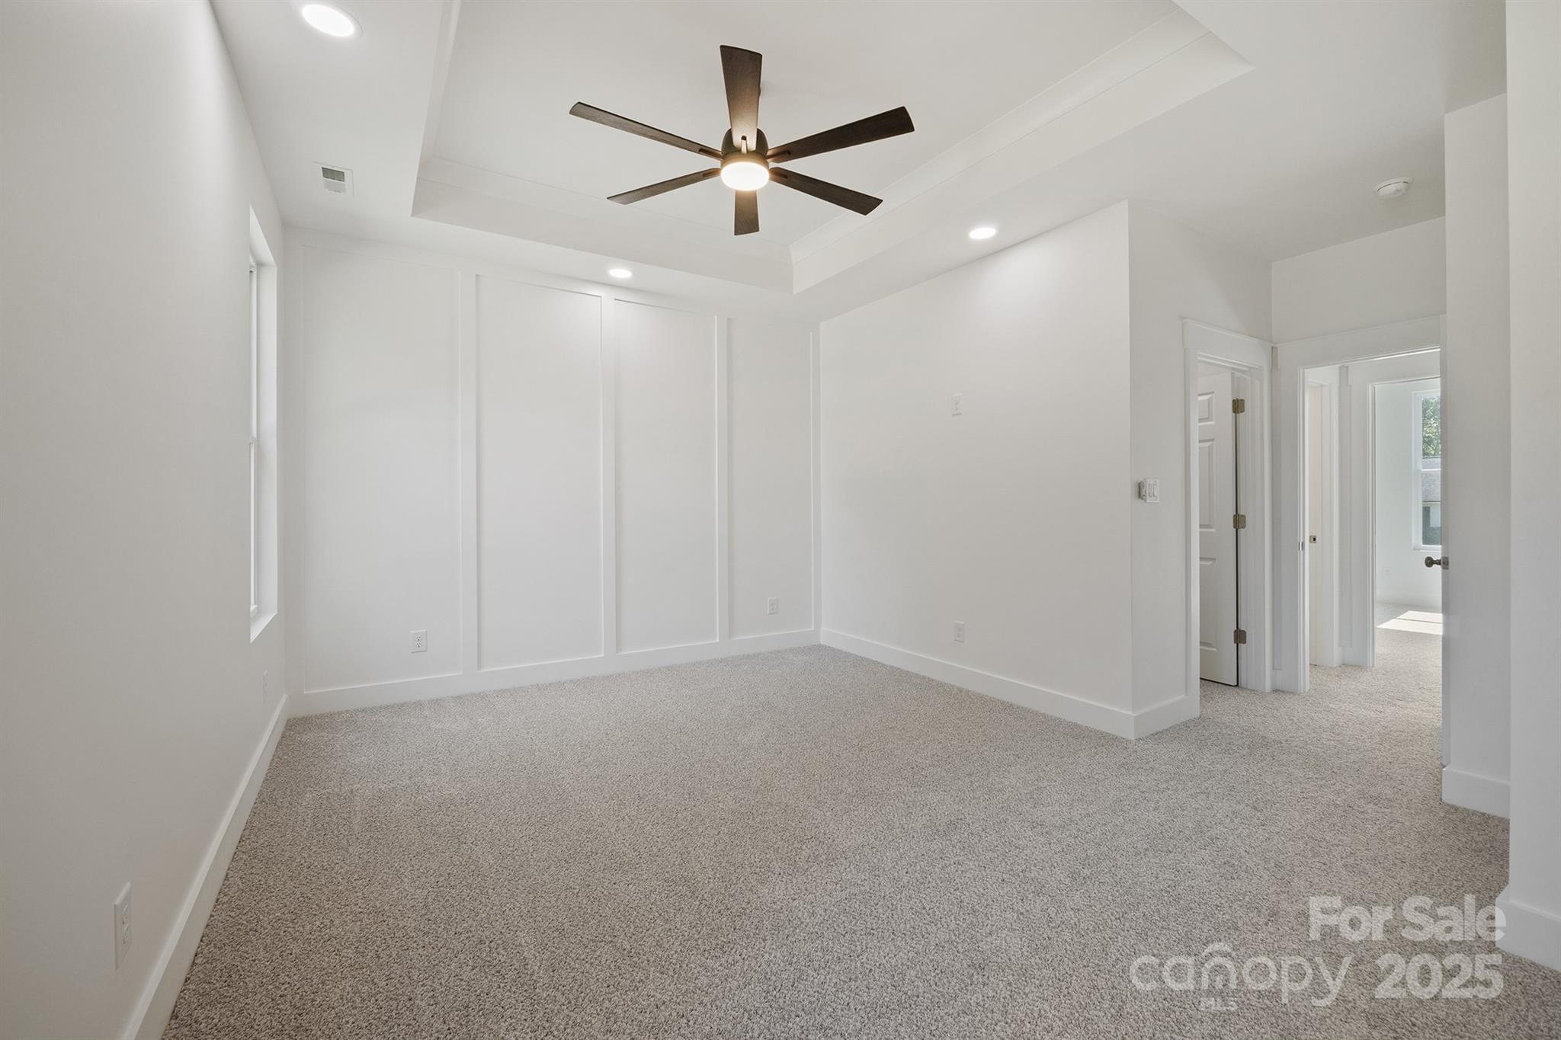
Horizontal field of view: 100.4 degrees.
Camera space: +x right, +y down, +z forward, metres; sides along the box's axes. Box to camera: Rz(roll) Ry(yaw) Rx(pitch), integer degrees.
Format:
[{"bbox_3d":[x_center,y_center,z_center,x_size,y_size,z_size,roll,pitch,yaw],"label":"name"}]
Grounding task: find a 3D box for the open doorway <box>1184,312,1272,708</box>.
[{"bbox_3d":[2.679,0.008,3.908,1.000,2.160,0.140,0,0,-32],"label":"open doorway"}]

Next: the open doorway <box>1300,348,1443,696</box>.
[{"bbox_3d":[3.513,0.069,3.735,0.130,2.040,0.820,0,0,-32],"label":"open doorway"}]

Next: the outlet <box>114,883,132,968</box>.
[{"bbox_3d":[-1.291,0.802,1.278,0.009,0.123,0.080,0,0,-32],"label":"outlet"}]

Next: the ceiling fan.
[{"bbox_3d":[-0.154,-1.702,2.897,1.460,0.420,1.500,0,0,-2],"label":"ceiling fan"}]

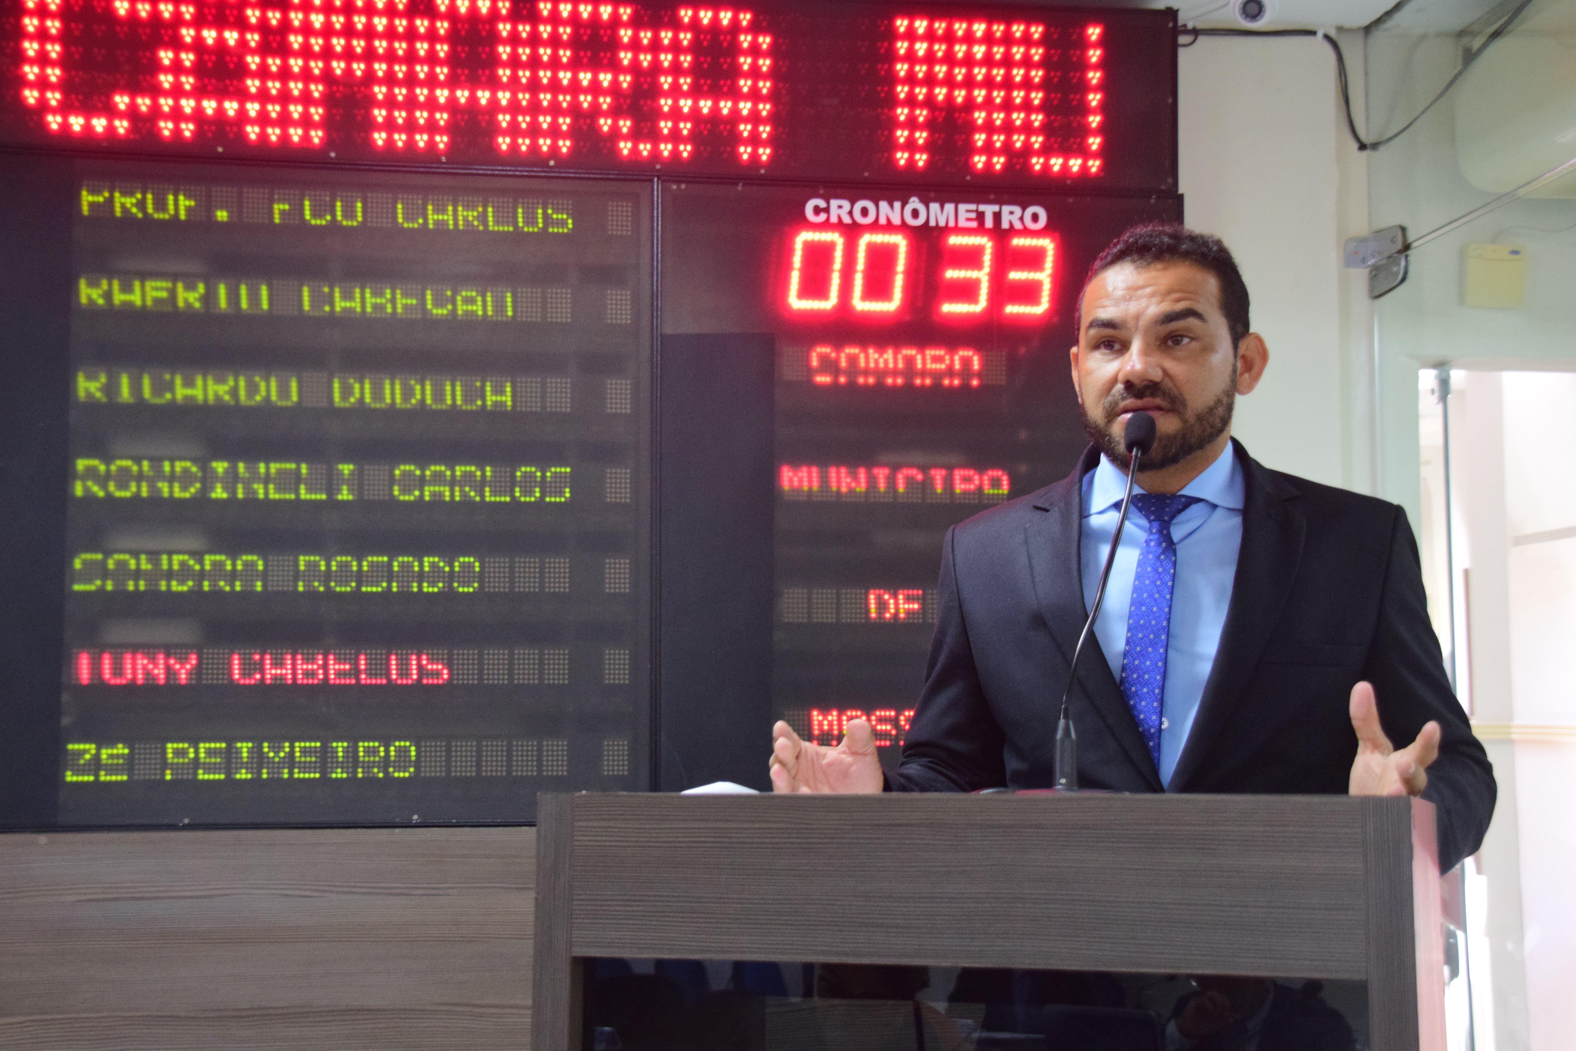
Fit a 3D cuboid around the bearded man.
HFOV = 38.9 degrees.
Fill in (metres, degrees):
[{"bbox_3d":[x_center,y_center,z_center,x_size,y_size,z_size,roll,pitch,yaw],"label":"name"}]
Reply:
[{"bbox_3d":[0.345,0.580,2.000,0.660,1.740,0.480,-1,-5,17],"label":"bearded man"}]

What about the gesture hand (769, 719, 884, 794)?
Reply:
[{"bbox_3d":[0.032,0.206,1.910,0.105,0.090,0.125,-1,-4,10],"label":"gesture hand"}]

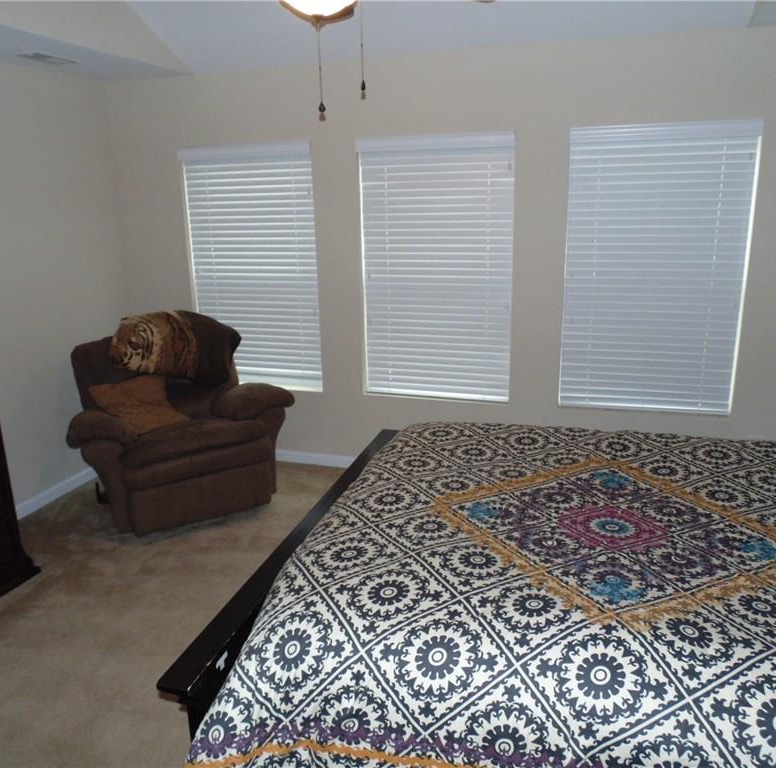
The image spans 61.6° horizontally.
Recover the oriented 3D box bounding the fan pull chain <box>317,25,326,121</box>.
[{"bbox_3d":[-0.204,-0.953,1.990,0.020,0.270,0.020,4,16,18],"label":"fan pull chain"}]

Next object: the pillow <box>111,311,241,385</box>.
[{"bbox_3d":[-1.216,-0.213,3.757,0.700,0.350,0.210,-10,2,-29],"label":"pillow"}]

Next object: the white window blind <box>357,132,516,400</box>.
[{"bbox_3d":[0.263,-0.632,3.753,0.900,1.500,0.070,4,16,18],"label":"white window blind"}]

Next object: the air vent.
[{"bbox_3d":[-1.827,-1.736,3.482,0.140,0.020,0.310,4,16,18],"label":"air vent"}]

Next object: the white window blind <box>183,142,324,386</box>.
[{"bbox_3d":[-0.860,-0.707,4.114,0.900,1.510,0.070,4,16,18],"label":"white window blind"}]

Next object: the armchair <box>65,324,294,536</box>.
[{"bbox_3d":[-1.209,0.211,3.738,1.070,0.970,0.920,-10,17,-29],"label":"armchair"}]

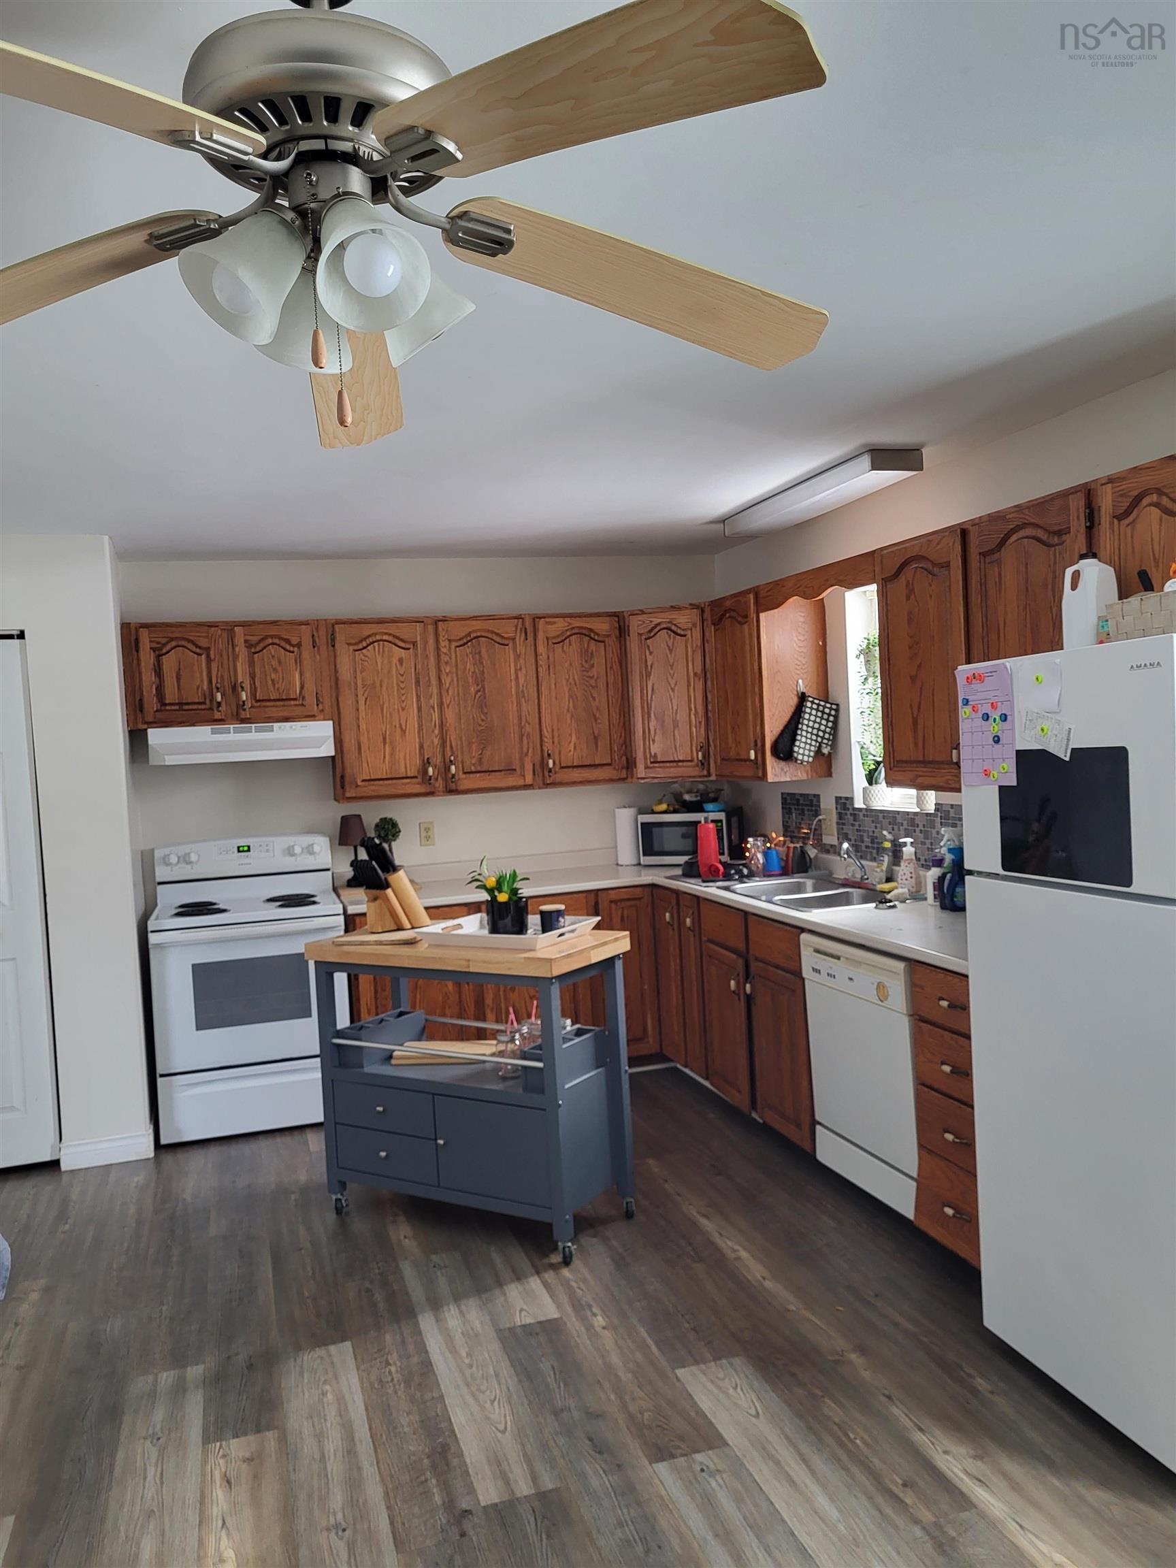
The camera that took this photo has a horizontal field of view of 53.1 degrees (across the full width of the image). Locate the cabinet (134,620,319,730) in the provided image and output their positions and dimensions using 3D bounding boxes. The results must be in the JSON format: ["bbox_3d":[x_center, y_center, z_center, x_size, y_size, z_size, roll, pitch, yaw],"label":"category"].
[{"bbox_3d":[-1.563,-0.479,5.178,0.775,0.440,0.335,-4,2,-18],"label":"cabinet"}]

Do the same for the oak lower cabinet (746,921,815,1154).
[{"bbox_3d":[0.973,0.877,4.356,0.612,0.818,0.480,-4,2,-17],"label":"oak lower cabinet"}]

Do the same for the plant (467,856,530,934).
[{"bbox_3d":[-0.296,0.366,3.898,0.200,0.255,0.180,-3,2,-4],"label":"plant"}]

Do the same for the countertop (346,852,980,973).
[{"bbox_3d":[0.230,0.485,4.335,2.033,0.042,3.119,-4,2,-17],"label":"countertop"}]

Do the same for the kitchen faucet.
[{"bbox_3d":[1.052,0.313,4.614,0.160,0.175,0.080,-5,3,-34],"label":"kitchen faucet"}]

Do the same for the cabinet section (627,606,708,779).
[{"bbox_3d":[0.487,-0.429,5.686,0.460,0.810,0.380,-2,3,30],"label":"cabinet section"}]

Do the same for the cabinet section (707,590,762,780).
[{"bbox_3d":[0.806,-0.428,5.199,0.320,0.810,0.515,-4,2,-17],"label":"cabinet section"}]

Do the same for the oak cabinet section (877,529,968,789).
[{"bbox_3d":[1.224,-0.396,3.837,0.320,0.808,0.475,-4,2,-17],"label":"oak cabinet section"}]

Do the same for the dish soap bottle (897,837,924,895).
[{"bbox_3d":[1.181,0.306,4.319,0.065,0.210,0.090,-3,2,-6],"label":"dish soap bottle"}]

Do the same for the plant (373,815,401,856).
[{"bbox_3d":[-0.915,0.324,5.392,0.120,0.310,0.120,-4,2,-18],"label":"plant"}]

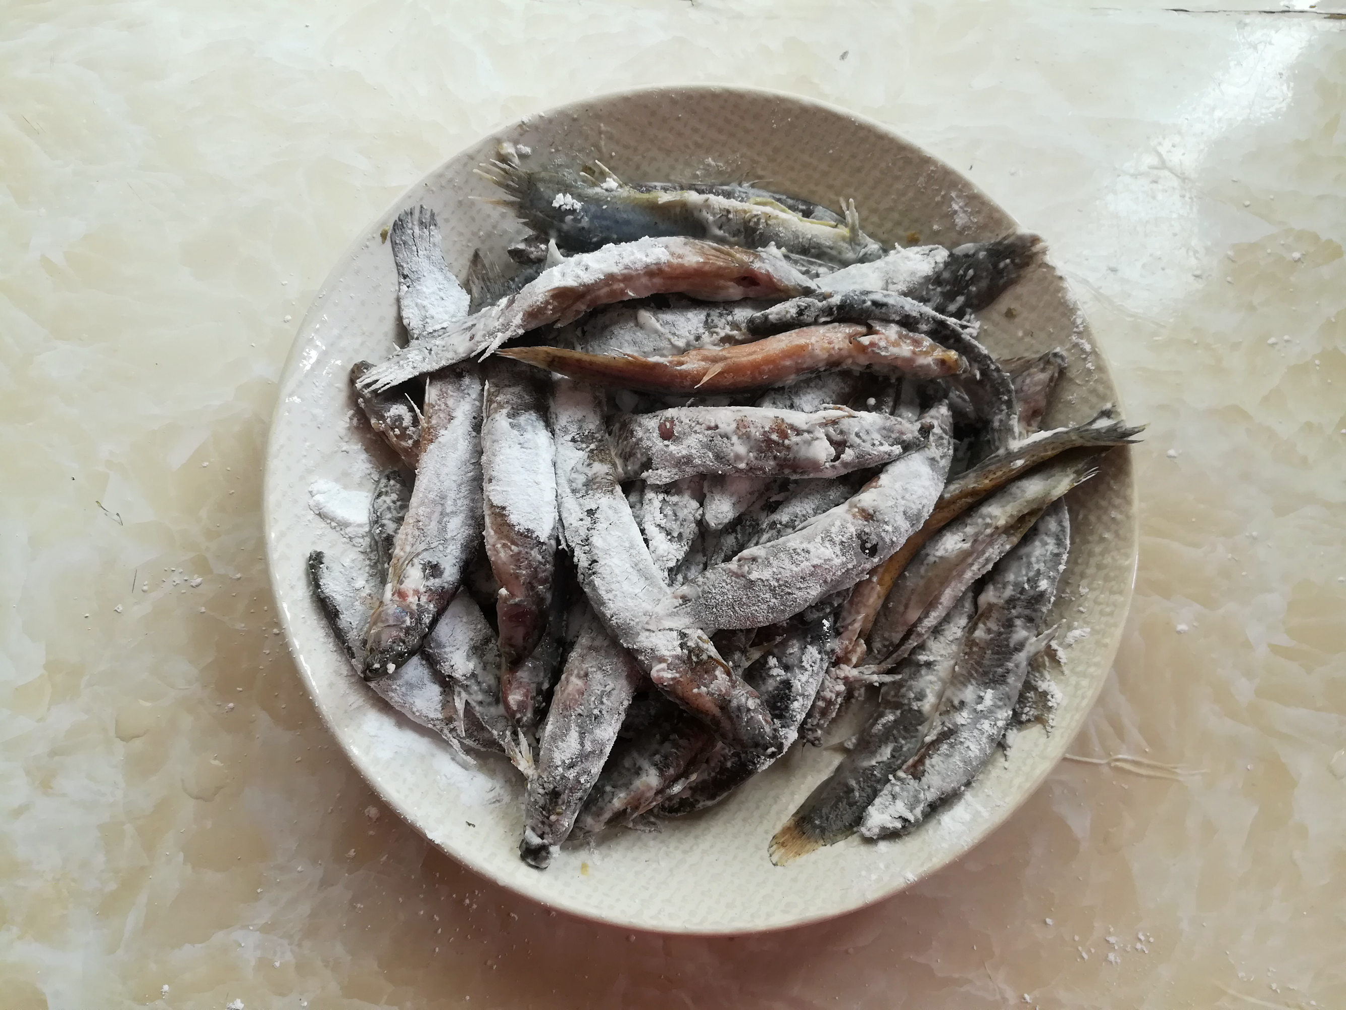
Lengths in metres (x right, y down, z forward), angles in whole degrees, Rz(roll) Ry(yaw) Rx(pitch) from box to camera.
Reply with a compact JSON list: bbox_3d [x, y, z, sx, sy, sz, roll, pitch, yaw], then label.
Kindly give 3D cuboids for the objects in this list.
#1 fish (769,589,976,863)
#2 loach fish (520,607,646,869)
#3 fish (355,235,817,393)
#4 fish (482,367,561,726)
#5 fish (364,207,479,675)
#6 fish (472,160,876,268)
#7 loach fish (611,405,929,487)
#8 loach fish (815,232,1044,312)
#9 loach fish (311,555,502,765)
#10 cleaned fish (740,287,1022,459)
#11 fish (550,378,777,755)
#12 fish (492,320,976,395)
[{"bbox_3d":[0.067,0.061,0.304,0.025,0.021,0.113,36,81,7],"label":"fish"},{"bbox_3d":[-0.028,0.061,0.299,0.022,0.023,0.093,15,78,1],"label":"loach fish"},{"bbox_3d":[-0.027,-0.064,0.310,0.143,0.024,0.024,-13,78,-2],"label":"fish"},{"bbox_3d":[-0.047,0.009,0.306,0.021,0.026,0.117,-2,84,0],"label":"fish"},{"bbox_3d":[-0.075,-0.022,0.312,0.030,0.026,0.148,1,80,0],"label":"fish"},{"bbox_3d":[0.003,-0.095,0.333,0.134,0.024,0.024,8,76,-3],"label":"fish"},{"bbox_3d":[0.030,-0.018,0.305,0.096,0.022,0.022,-3,77,1],"label":"loach fish"},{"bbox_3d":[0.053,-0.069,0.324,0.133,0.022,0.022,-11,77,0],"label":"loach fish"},{"bbox_3d":[-0.083,0.046,0.310,0.023,0.022,0.090,-43,82,-8],"label":"loach fish"},{"bbox_3d":[0.070,-0.046,0.315,0.093,0.024,0.029,26,79,-1],"label":"cleaned fish"},{"bbox_3d":[-0.012,0.018,0.300,0.029,0.026,0.131,-27,82,-6],"label":"fish"},{"bbox_3d":[0.018,-0.045,0.308,0.141,0.021,0.019,-1,78,0],"label":"fish"}]

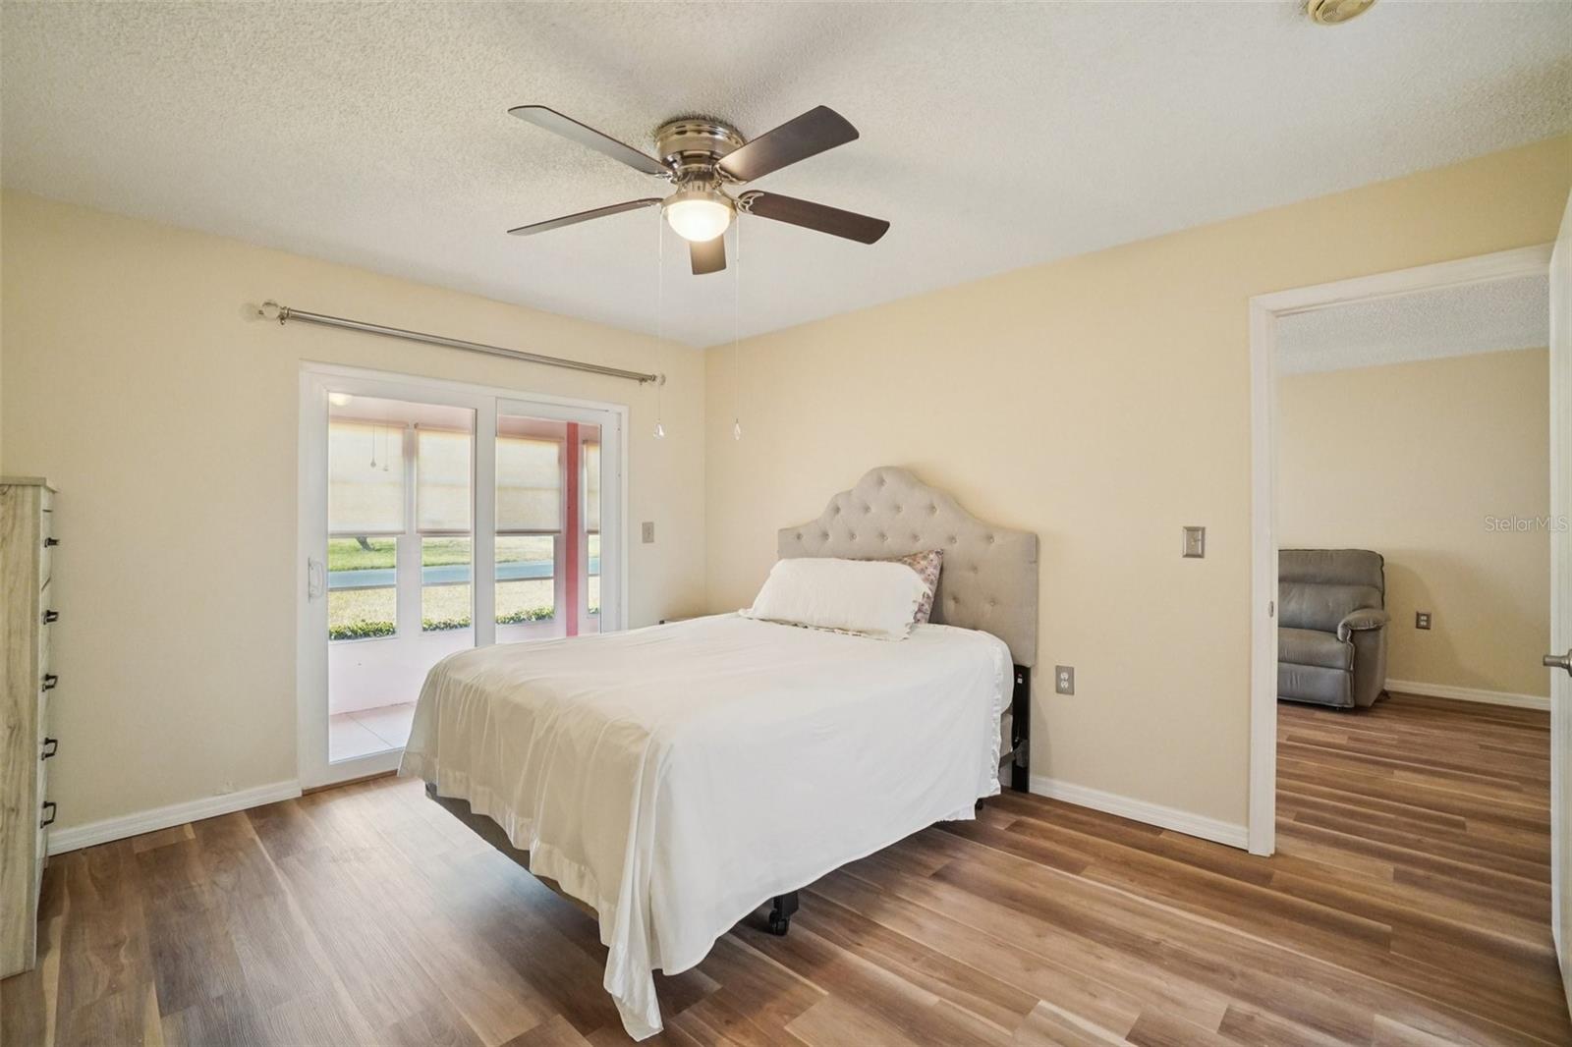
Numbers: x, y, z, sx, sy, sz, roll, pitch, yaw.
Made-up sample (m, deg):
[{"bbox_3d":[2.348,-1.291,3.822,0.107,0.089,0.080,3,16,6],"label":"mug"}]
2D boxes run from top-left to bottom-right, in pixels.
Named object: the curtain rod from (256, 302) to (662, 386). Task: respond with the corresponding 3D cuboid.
[{"bbox_3d":[-1.497,-0.894,3.506,0.108,0.099,2.071,2,2,43],"label":"curtain rod"}]

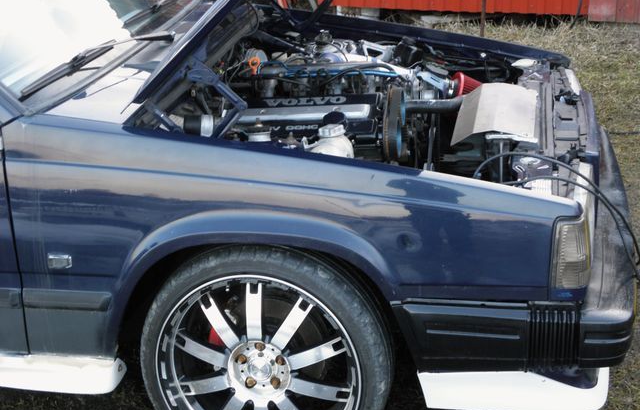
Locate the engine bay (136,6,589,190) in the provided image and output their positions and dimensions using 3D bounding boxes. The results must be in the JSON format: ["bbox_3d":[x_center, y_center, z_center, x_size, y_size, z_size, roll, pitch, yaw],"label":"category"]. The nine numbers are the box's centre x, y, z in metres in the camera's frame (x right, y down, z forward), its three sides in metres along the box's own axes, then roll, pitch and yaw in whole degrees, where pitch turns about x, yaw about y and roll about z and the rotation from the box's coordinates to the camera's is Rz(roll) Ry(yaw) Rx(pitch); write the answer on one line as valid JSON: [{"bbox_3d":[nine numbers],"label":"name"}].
[{"bbox_3d":[0.212,-0.202,3.590,1.080,0.460,1.490,2,20,10],"label":"engine bay"}]

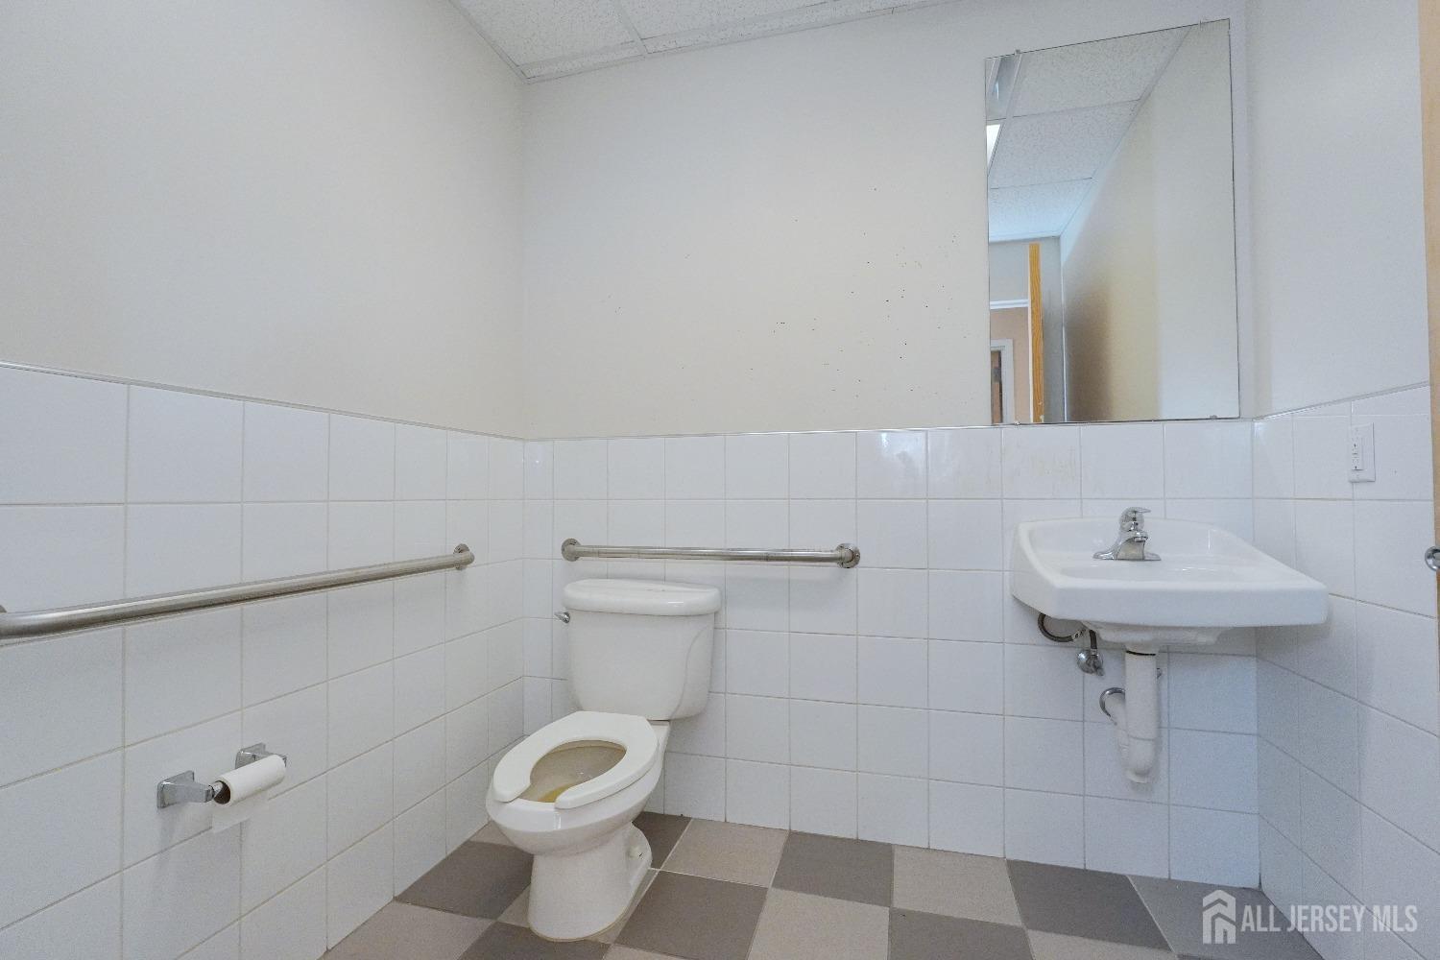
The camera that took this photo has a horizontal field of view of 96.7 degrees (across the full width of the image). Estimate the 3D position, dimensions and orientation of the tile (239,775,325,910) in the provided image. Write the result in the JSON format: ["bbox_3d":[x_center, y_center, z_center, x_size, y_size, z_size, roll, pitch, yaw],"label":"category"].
[{"bbox_3d":[-0.921,0.760,1.356,0.010,0.200,0.200,0,-1,15],"label":"tile"}]

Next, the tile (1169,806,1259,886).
[{"bbox_3d":[1.301,0.966,1.685,0.201,0.194,0.010,0,-1,15],"label":"tile"}]

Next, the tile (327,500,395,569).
[{"bbox_3d":[-0.869,0.154,1.562,0.010,0.200,0.199,-1,-1,15],"label":"tile"}]

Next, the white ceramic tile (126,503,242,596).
[{"bbox_3d":[-0.975,0.147,1.170,0.010,0.201,0.200,0,-1,15],"label":"white ceramic tile"}]

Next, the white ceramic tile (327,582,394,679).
[{"bbox_3d":[-0.866,0.358,1.547,0.010,0.200,0.199,0,-1,16],"label":"white ceramic tile"}]

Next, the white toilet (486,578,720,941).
[{"bbox_3d":[-0.312,0.697,1.694,0.475,0.748,0.765,0,-1,15],"label":"white toilet"}]

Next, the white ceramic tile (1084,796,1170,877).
[{"bbox_3d":[1.101,0.964,1.734,0.200,0.188,0.009,0,-1,15],"label":"white ceramic tile"}]

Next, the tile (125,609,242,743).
[{"bbox_3d":[-0.972,0.348,1.166,0.010,0.200,0.199,-1,-1,15],"label":"tile"}]

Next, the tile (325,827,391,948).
[{"bbox_3d":[-0.864,0.965,1.539,0.010,0.200,0.200,-1,-1,15],"label":"tile"}]

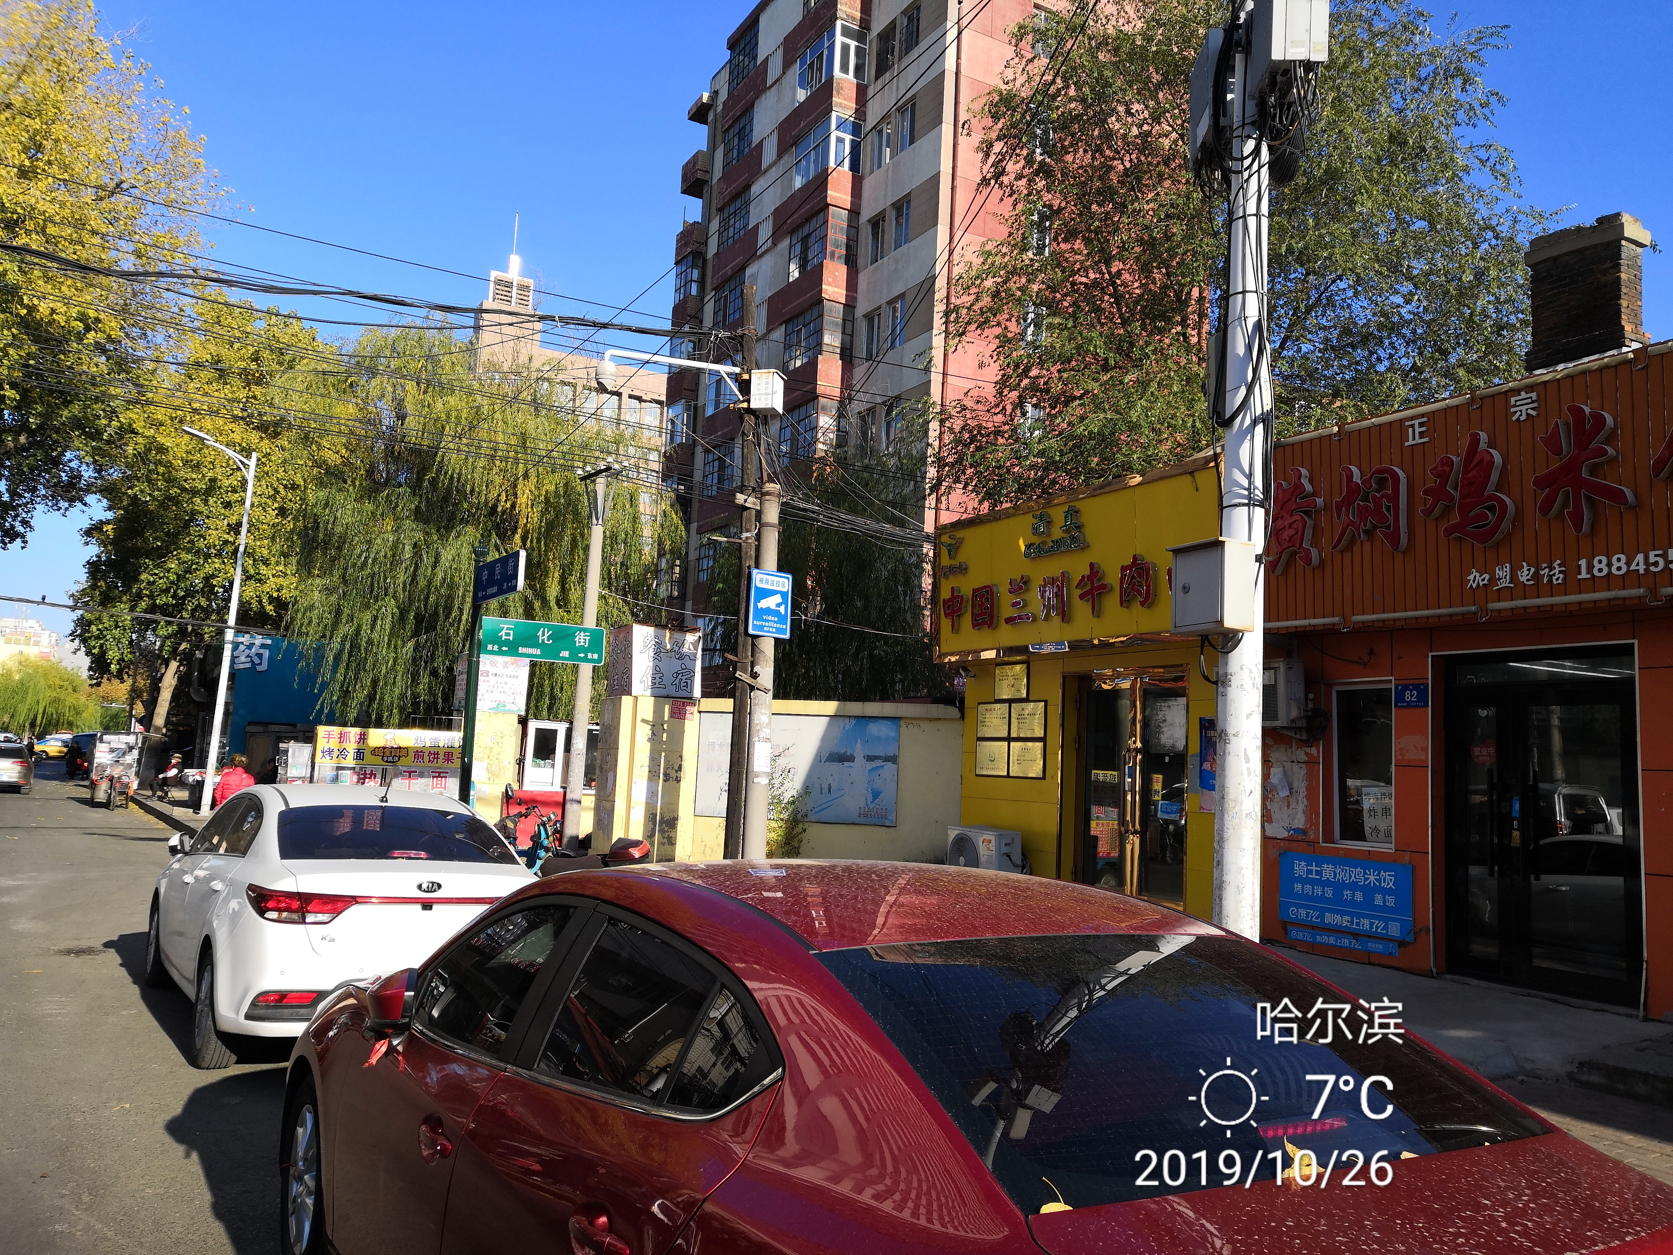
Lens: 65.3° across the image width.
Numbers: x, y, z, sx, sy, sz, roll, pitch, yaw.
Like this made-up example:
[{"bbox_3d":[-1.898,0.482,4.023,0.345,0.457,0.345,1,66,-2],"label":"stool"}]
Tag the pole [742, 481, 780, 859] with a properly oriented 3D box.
[{"bbox_3d":[-0.857,0.676,14.808,0.270,4.745,0.270,3,-6,0],"label":"pole"}]

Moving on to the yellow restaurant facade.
[{"bbox_3d":[2.742,0.811,14.477,0.700,4.596,4.882,6,-7,-29],"label":"yellow restaurant facade"}]

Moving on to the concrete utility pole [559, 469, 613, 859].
[{"bbox_3d":[-3.864,0.442,20.350,0.600,6.120,0.600,7,-7,-29],"label":"concrete utility pole"}]

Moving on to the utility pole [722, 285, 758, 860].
[{"bbox_3d":[-1.089,-0.501,14.934,0.200,7.089,0.200,1,-6,0],"label":"utility pole"}]

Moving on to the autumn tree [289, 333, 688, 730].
[{"bbox_3d":[-7.730,-1.278,28.260,8.600,10.874,8.400,6,-7,-30],"label":"autumn tree"}]

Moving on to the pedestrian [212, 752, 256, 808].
[{"bbox_3d":[-7.767,2.381,16.804,0.550,1.512,0.420,6,-7,-30],"label":"pedestrian"}]

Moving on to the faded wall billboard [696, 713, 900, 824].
[{"bbox_3d":[-0.490,1.810,16.579,2.600,1.340,0.050,3,-6,0],"label":"faded wall billboard"}]

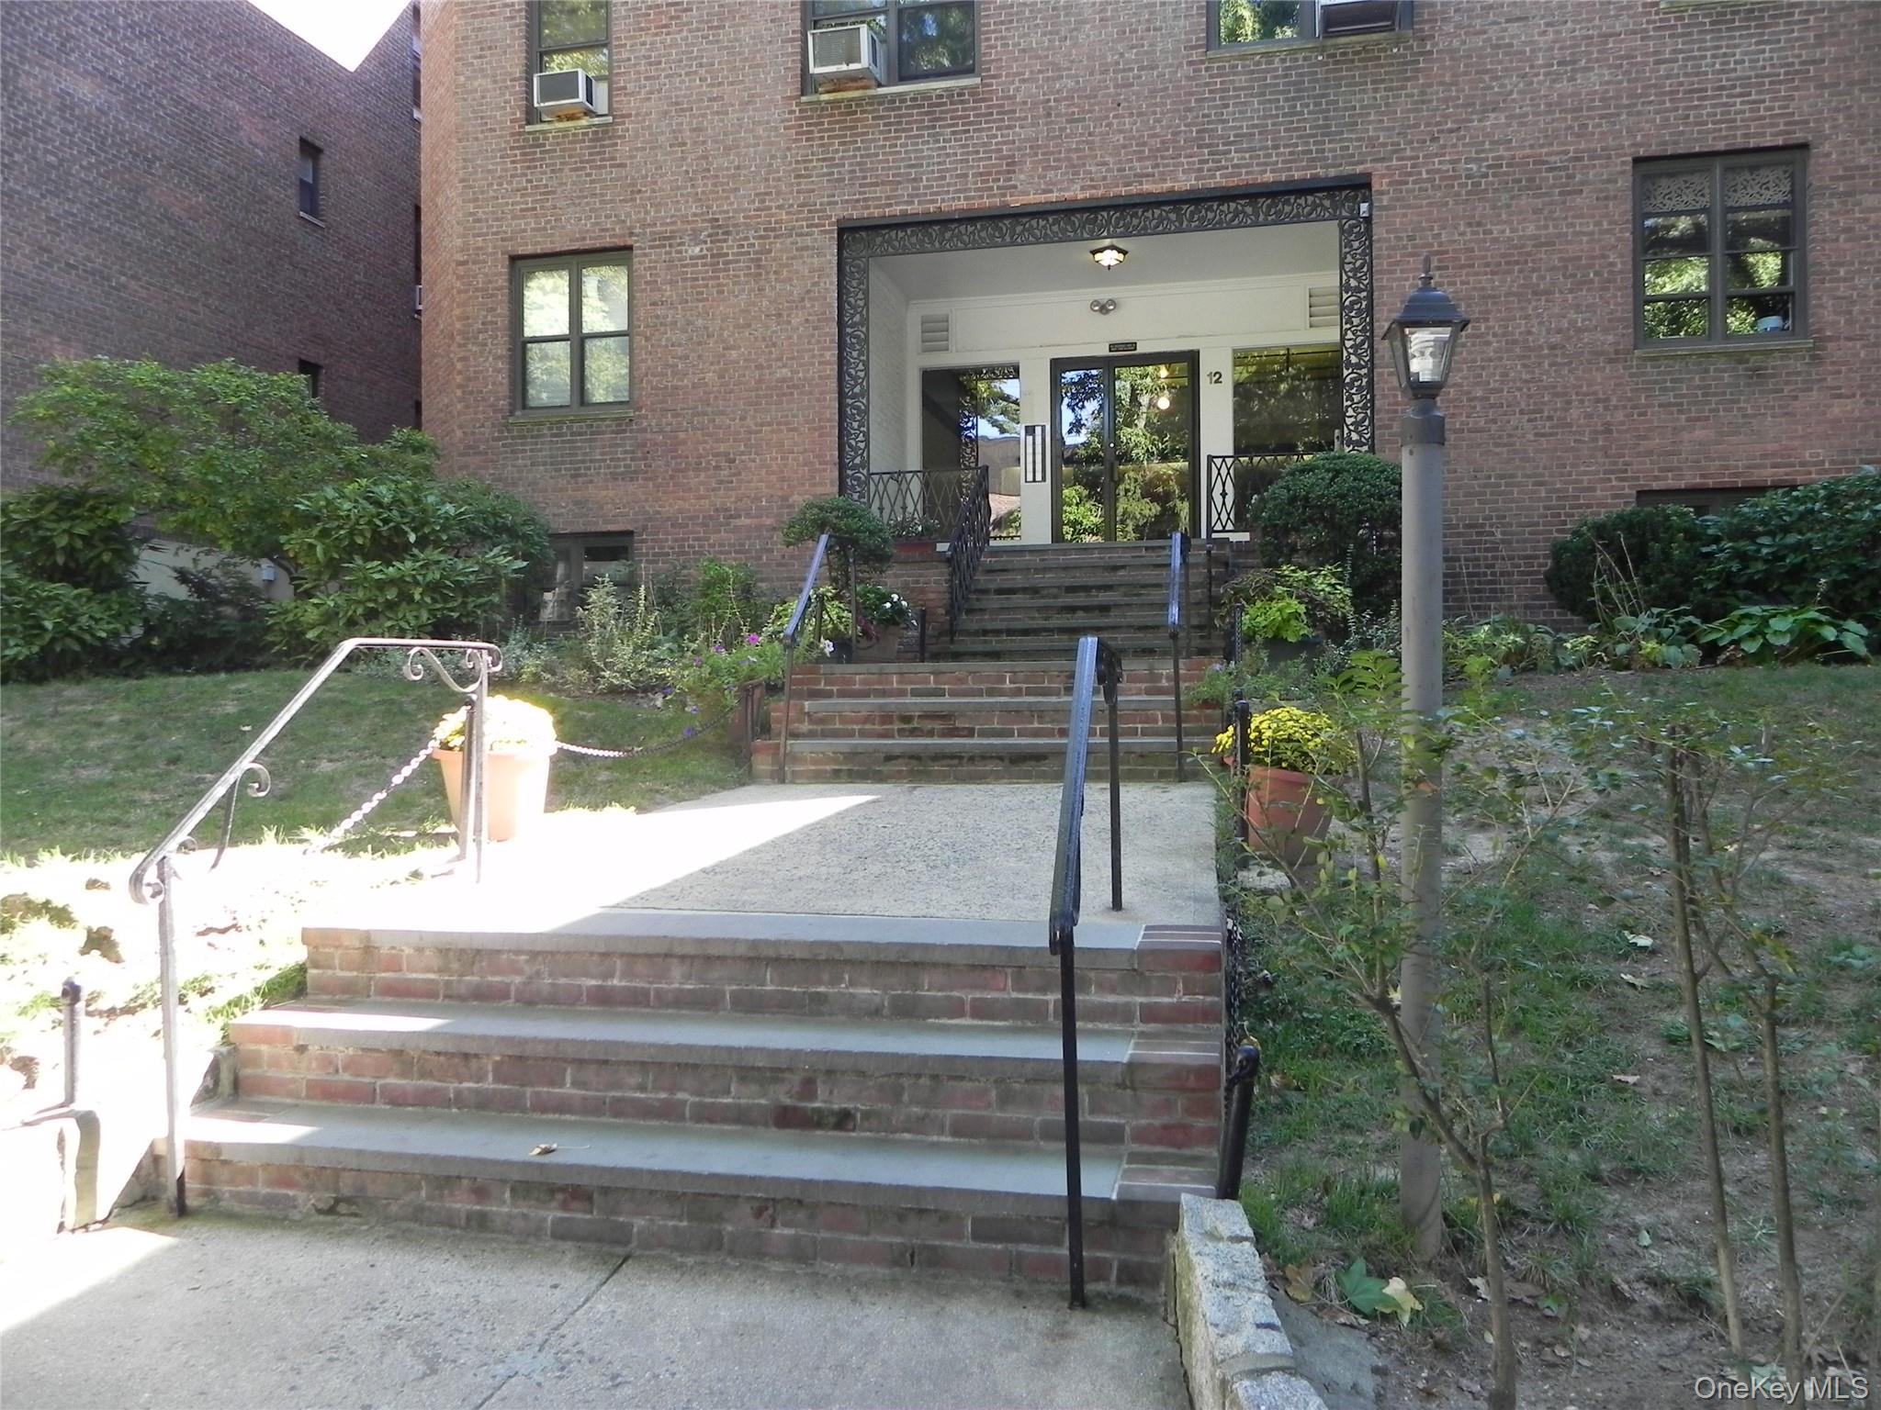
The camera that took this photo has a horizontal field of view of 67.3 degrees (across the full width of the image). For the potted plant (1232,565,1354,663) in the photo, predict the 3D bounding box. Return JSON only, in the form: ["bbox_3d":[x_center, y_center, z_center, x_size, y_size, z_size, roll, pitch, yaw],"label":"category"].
[{"bbox_3d":[2.347,-0.601,9.400,0.812,0.665,0.720,0,0,13],"label":"potted plant"}]

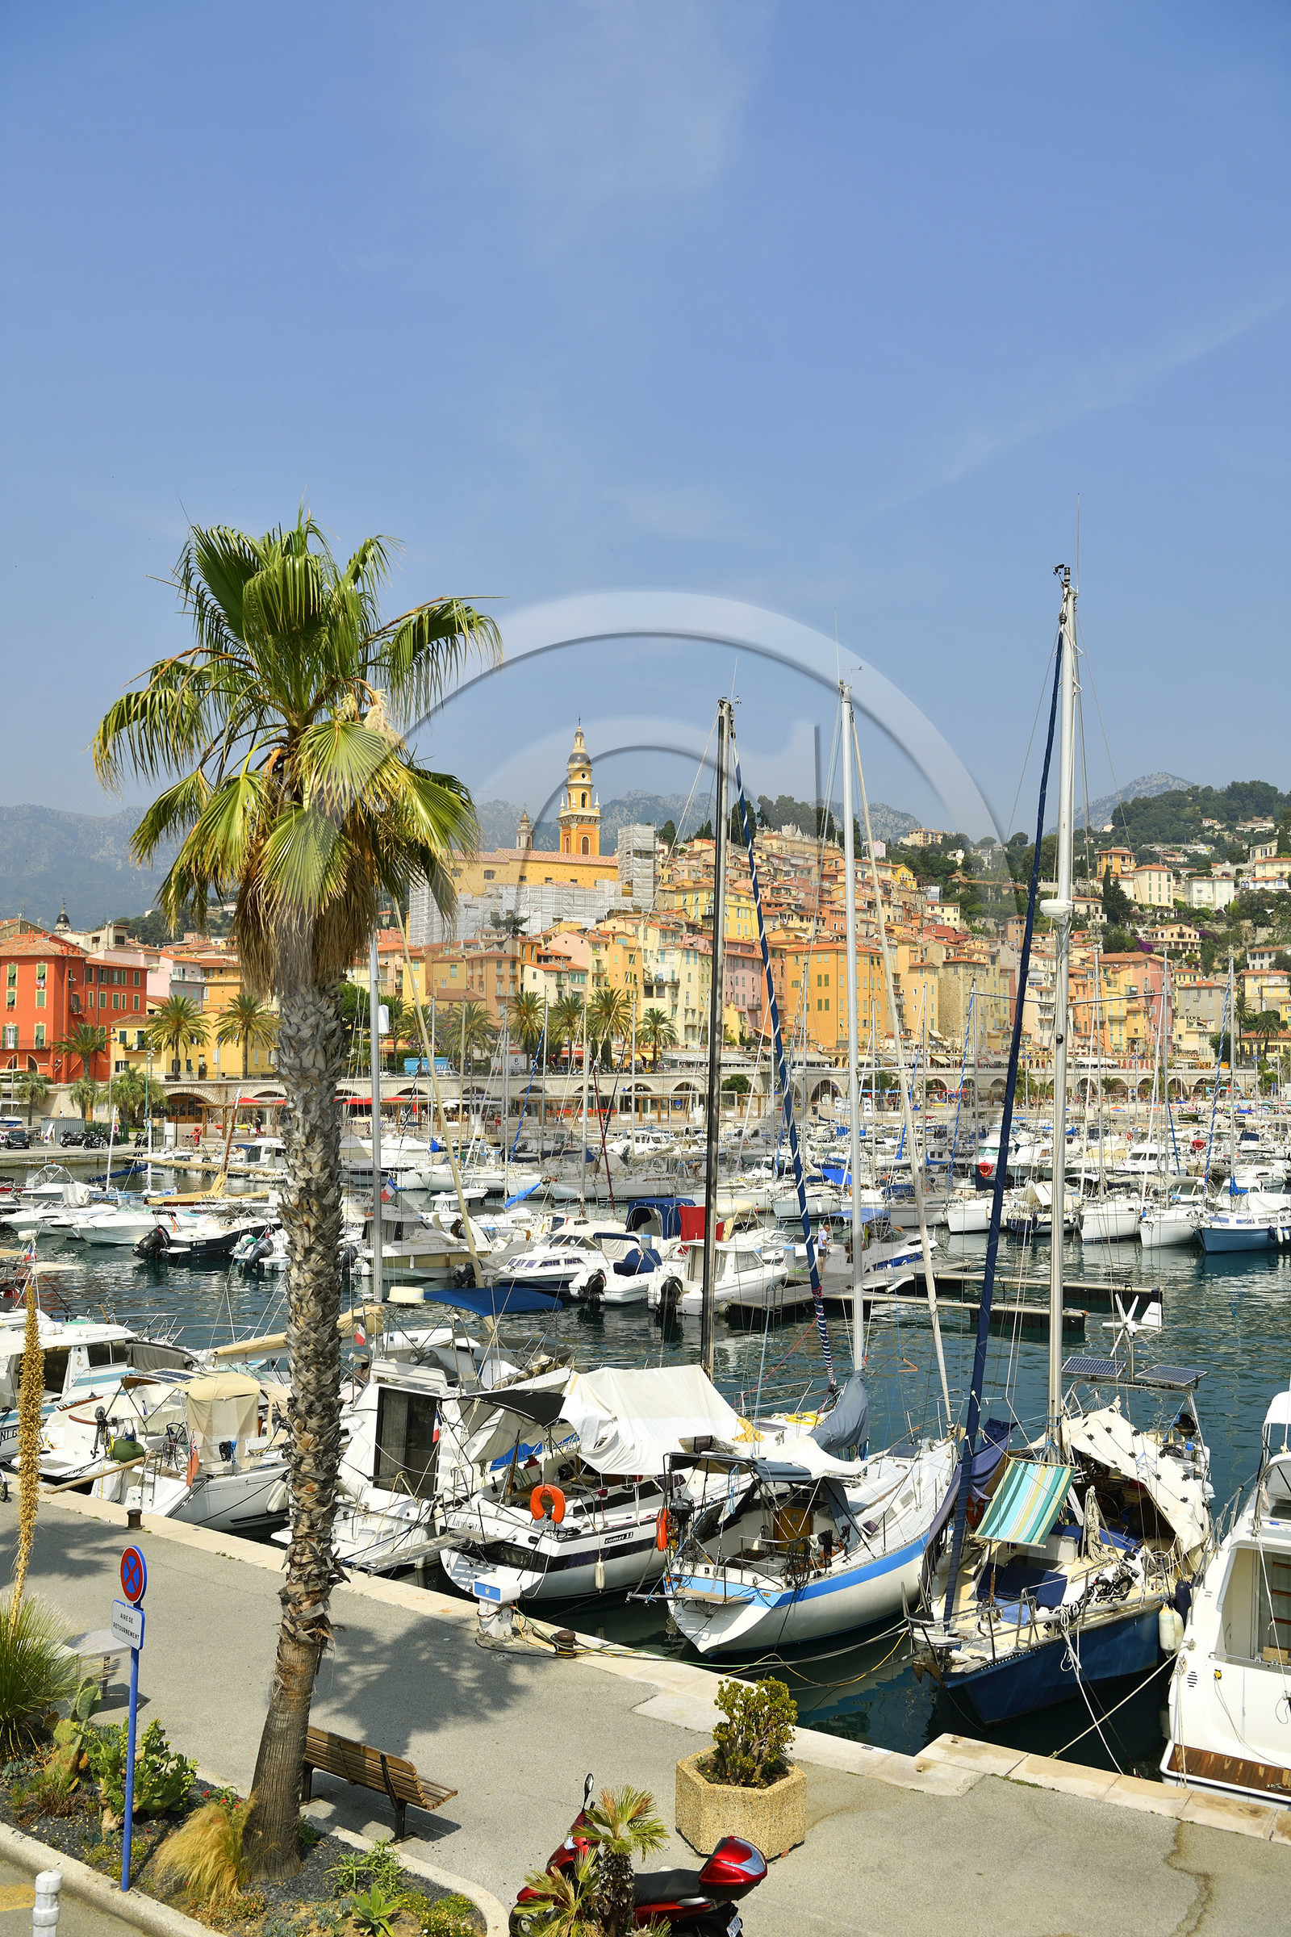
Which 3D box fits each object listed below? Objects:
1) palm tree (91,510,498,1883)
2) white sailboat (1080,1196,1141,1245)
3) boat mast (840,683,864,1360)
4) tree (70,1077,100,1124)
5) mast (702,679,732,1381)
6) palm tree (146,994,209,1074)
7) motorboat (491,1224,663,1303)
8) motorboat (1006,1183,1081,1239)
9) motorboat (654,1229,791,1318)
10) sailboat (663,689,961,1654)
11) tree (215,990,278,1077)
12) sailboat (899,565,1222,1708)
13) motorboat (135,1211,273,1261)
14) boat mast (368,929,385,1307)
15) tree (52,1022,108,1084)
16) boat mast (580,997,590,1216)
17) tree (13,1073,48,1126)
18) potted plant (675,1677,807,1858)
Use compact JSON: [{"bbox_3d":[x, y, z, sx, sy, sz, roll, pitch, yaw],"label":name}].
[{"bbox_3d":[-3.033,1.920,14.869,3.500,11.600,3.400,0,-3,0],"label":"palm tree"},{"bbox_3d":[21.873,11.272,79.221,2.900,1.950,8.600,-2,-4,38],"label":"white sailboat"},{"bbox_3d":[3.343,1.735,27.648,0.160,12.660,0.200,-3,-4,33],"label":"boat mast"},{"bbox_3d":[-48.861,11.737,150.000,2.770,4.620,2.770,0,-3,0],"label":"tree"},{"bbox_3d":[1.231,1.539,31.263,0.180,13.020,0.220,0,-4,37],"label":"mast"},{"bbox_3d":[-49.716,7.305,183.000,6.758,8.881,6.758,0,-3,0],"label":"palm tree"},{"bbox_3d":[-2.340,10.106,59.151,7.000,2.600,2.600,3,-4,-42],"label":"motorboat"},{"bbox_3d":[19.931,11.357,83.354,2.500,2.250,7.200,-2,-4,38],"label":"motorboat"},{"bbox_3d":[2.610,10.015,57.054,5.800,2.500,2.200,3,-4,-42],"label":"motorboat"},{"bbox_3d":[3.340,2.554,27.405,3.100,14.300,9.400,-2,-4,33],"label":"sailboat"},{"bbox_3d":[-39.847,6.654,172.000,6.200,8.920,6.200,0,-3,0],"label":"tree"},{"bbox_3d":[5.742,1.912,24.535,3.500,15.400,11.400,-1,-3,27],"label":"sailboat"},{"bbox_3d":[-18.662,11.545,74.400,6.800,1.950,2.350,2,-4,-37],"label":"motorboat"},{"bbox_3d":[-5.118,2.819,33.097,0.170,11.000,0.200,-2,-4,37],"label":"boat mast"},{"bbox_3d":[-52.541,7.948,160.000,5.200,5.910,5.200,0,-3,0],"label":"tree"},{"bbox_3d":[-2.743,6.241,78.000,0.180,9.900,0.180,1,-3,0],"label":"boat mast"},{"bbox_3d":[-56.468,12.072,158.000,3.195,5.112,3.195,0,-3,0],"label":"tree"},{"bbox_3d":[0.829,6.795,14.844,1.120,1.320,0.970,0,-3,11],"label":"potted plant"}]

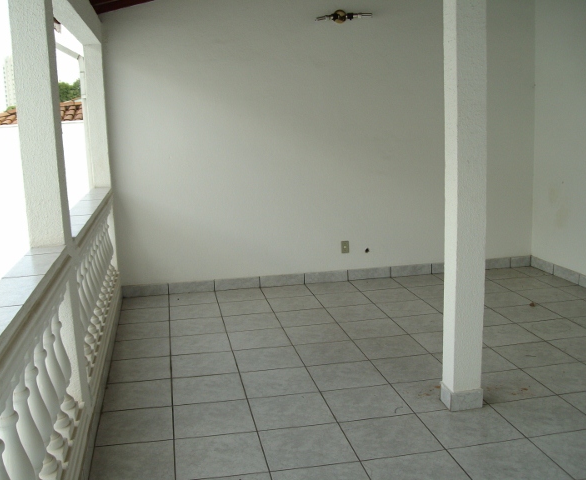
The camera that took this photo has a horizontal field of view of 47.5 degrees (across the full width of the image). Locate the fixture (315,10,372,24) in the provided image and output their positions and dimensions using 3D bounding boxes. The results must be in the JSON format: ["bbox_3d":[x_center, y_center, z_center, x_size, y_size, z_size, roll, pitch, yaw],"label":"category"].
[{"bbox_3d":[0.446,-1.937,5.794,0.503,0.117,0.124,-4,10,-10],"label":"fixture"}]

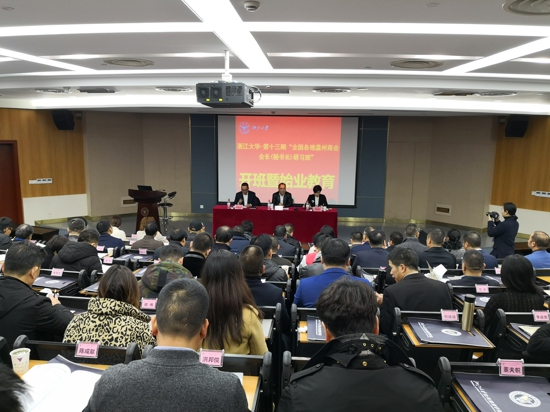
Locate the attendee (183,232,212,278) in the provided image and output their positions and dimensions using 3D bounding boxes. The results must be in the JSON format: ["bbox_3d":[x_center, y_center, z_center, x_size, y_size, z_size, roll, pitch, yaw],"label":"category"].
[{"bbox_3d":[-0.646,0.815,4.100,0.500,1.230,0.800,2,10,6],"label":"attendee"}]

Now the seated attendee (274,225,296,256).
[{"bbox_3d":[0.097,0.833,5.726,0.500,1.220,0.700,1,9,4],"label":"seated attendee"}]

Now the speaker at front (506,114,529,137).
[{"bbox_3d":[5.384,-1.884,9.560,0.370,0.600,0.360,1,32,3],"label":"speaker at front"}]

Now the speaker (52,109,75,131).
[{"bbox_3d":[-5.522,-2.272,11.196,0.380,0.550,0.370,2,27,9],"label":"speaker"}]

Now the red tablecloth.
[{"bbox_3d":[0.025,0.430,9.985,2.780,0.740,0.600,1,9,3],"label":"red tablecloth"}]

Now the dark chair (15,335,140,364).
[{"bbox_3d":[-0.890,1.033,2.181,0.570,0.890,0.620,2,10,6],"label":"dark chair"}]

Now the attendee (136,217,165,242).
[{"bbox_3d":[-1.909,0.752,6.892,0.460,1.230,0.780,2,10,10],"label":"attendee"}]

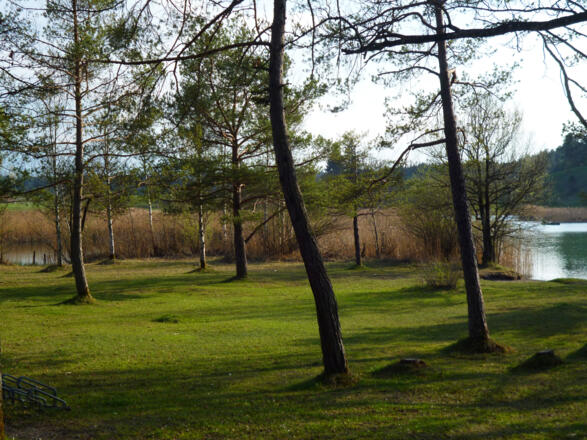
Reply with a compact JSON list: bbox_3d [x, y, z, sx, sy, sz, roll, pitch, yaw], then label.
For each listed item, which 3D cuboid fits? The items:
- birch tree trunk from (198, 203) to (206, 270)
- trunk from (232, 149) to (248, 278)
[{"bbox_3d":[-3.659,0.654,42.979,0.210,2.719,0.210,-2,1,0],"label":"birch tree trunk"},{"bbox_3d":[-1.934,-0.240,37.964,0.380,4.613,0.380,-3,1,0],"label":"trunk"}]

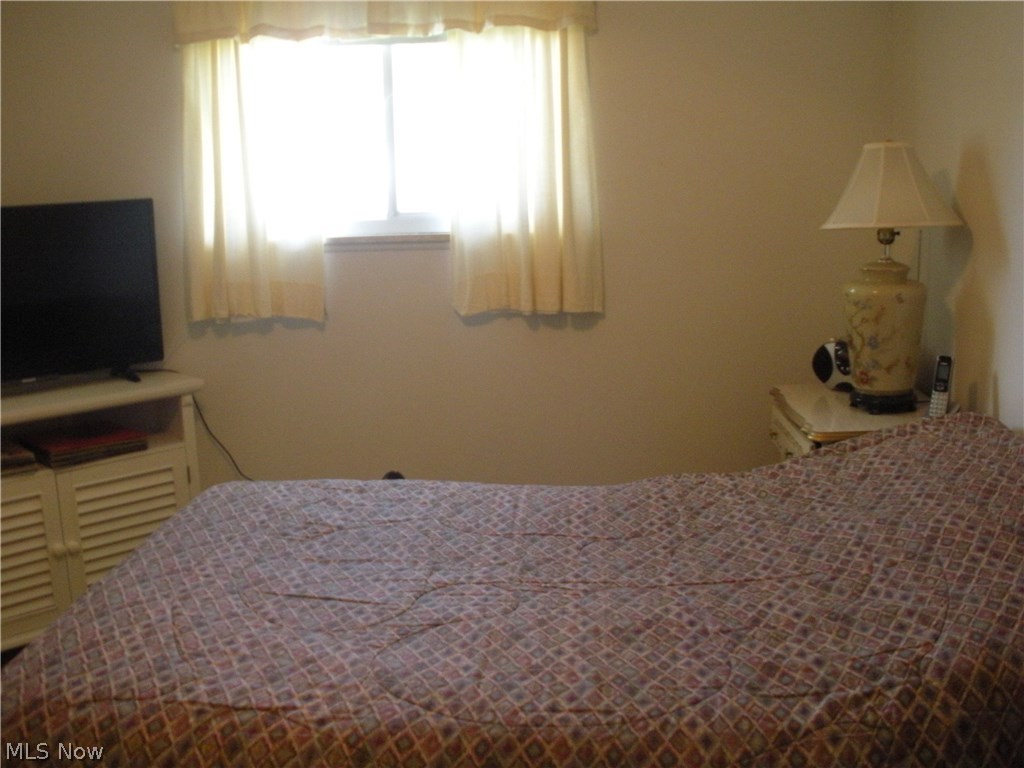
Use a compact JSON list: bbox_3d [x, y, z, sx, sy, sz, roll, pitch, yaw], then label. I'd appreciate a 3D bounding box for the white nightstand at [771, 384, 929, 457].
[{"bbox_3d":[1.010,0.383,3.046,0.450,0.650,0.576,-1,11,5],"label":"white nightstand"}]

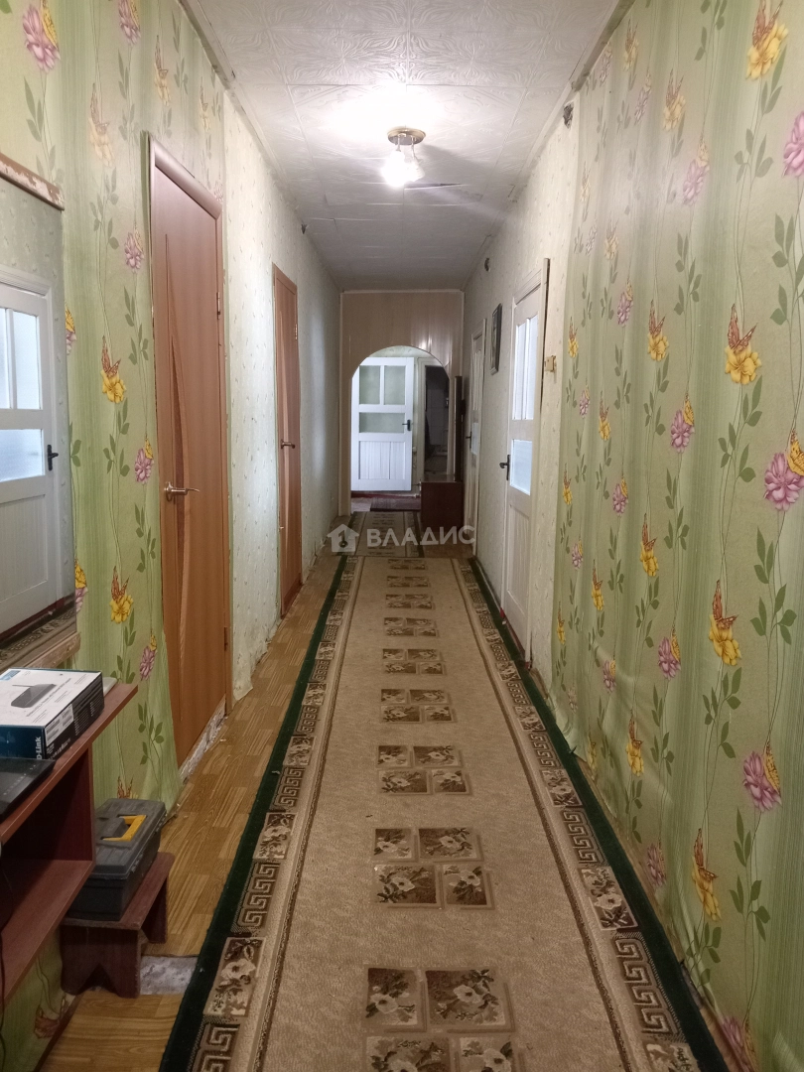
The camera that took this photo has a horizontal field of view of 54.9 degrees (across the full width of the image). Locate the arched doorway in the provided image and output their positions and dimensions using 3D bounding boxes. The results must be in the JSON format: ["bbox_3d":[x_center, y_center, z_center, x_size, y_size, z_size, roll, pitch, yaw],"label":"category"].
[{"bbox_3d":[-0.021,-1.238,9.318,1.180,2.010,0.160,1,10,0],"label":"arched doorway"}]

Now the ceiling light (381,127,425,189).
[{"bbox_3d":[0.013,-1.836,3.774,0.210,0.230,0.210,1,10,0],"label":"ceiling light"}]

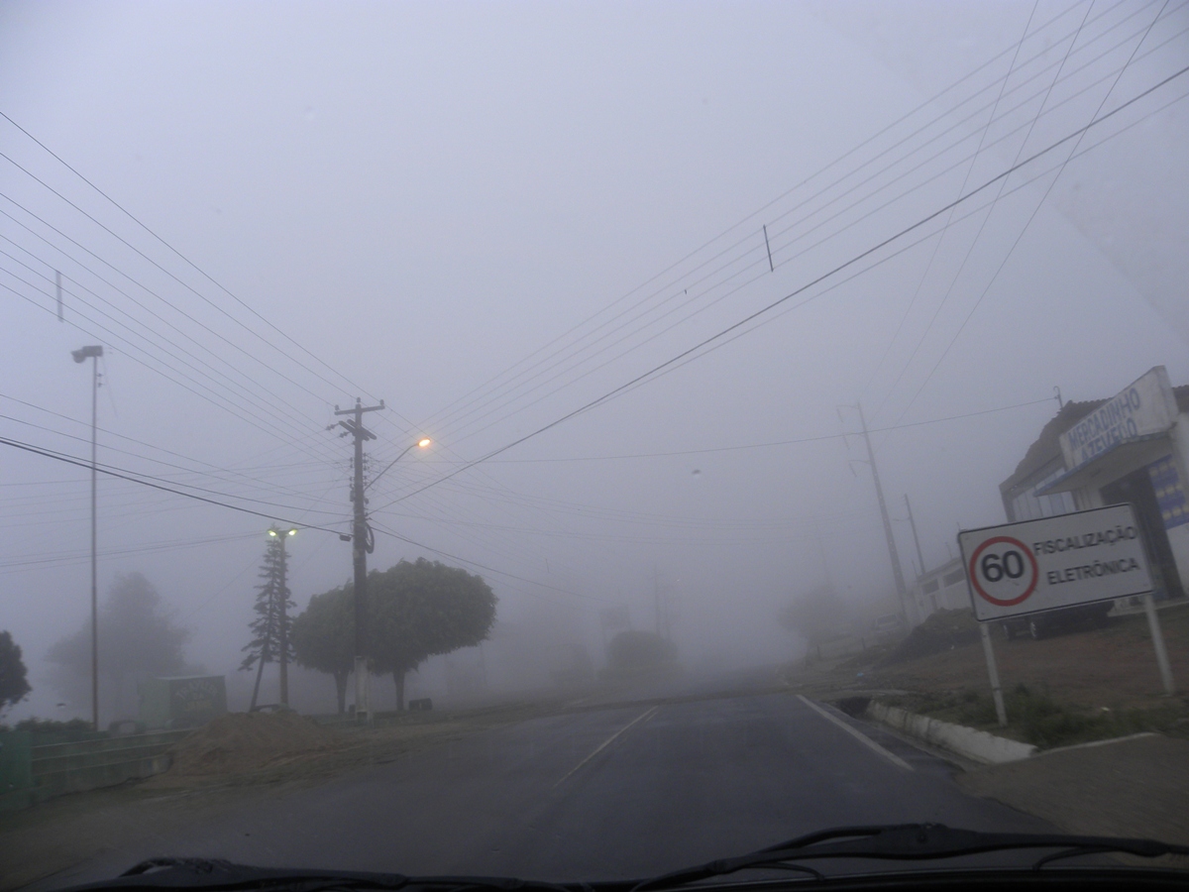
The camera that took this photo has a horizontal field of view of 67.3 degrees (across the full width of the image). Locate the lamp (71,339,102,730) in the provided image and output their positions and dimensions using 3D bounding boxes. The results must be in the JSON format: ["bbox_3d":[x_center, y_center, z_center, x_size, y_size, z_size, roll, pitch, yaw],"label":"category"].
[{"bbox_3d":[-16.955,2.806,30.064,1.000,13.228,0.400,2,-17,-29],"label":"lamp"}]

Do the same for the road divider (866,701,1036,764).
[{"bbox_3d":[3.941,3.305,10.677,0.250,0.230,7.000,-8,-14,7],"label":"road divider"}]

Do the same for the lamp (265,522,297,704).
[{"bbox_3d":[-12.007,6.617,34.543,1.250,7.010,0.400,-1,-15,-19],"label":"lamp"}]

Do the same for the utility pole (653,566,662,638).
[{"bbox_3d":[6.130,16.195,86.438,1.300,9.225,0.350,-8,-14,7],"label":"utility pole"}]

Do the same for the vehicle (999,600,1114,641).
[{"bbox_3d":[11.821,4.270,23.180,1.600,1.450,3.850,-9,-15,9],"label":"vehicle"}]

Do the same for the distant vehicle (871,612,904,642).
[{"bbox_3d":[16.361,10.238,50.302,1.720,1.500,4.200,-9,-15,11],"label":"distant vehicle"}]

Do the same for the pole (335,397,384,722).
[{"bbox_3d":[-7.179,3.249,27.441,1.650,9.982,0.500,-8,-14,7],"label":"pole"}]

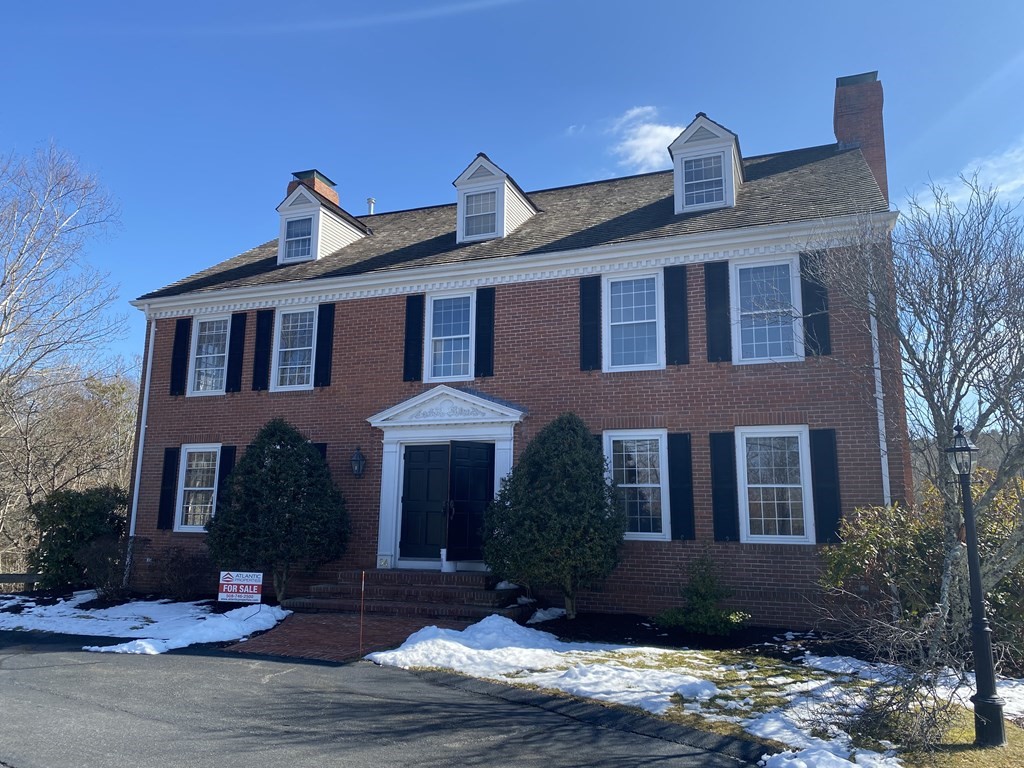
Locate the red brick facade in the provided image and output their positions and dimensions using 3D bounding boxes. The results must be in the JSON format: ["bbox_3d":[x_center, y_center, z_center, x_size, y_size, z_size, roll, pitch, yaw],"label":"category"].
[{"bbox_3d":[-1.156,1.116,14.294,15.030,5.920,0.400,-3,-11,20],"label":"red brick facade"}]

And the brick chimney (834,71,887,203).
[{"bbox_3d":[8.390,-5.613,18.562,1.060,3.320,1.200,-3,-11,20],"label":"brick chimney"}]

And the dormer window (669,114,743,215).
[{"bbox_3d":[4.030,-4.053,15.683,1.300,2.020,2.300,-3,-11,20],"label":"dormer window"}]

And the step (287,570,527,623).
[{"bbox_3d":[-1.552,3.498,12.853,4.100,0.635,1.880,-3,-11,20],"label":"step"}]

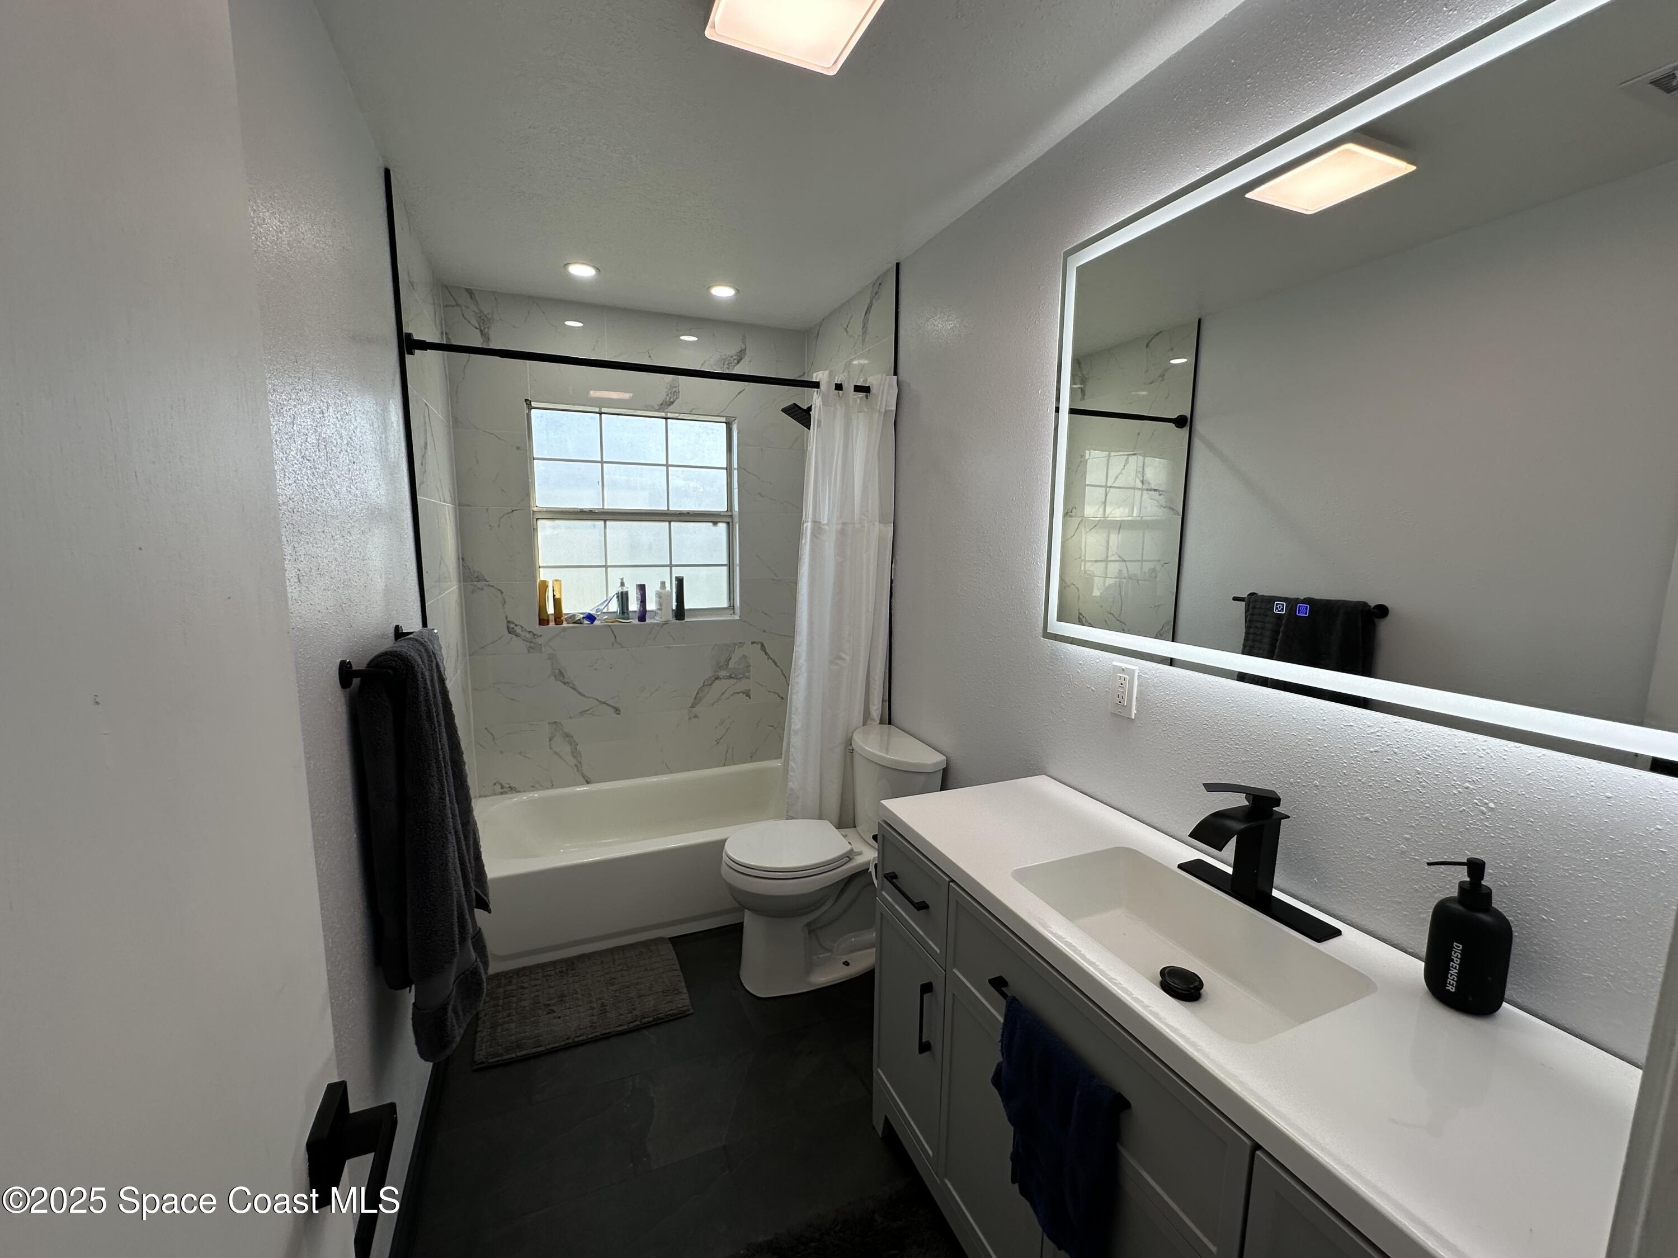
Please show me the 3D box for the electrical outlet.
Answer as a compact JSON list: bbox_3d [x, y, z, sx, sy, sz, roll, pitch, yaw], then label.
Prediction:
[{"bbox_3d":[0.634,0.140,1.515,0.008,0.117,0.070,-3,9,-23],"label":"electrical outlet"}]

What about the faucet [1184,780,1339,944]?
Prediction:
[{"bbox_3d":[0.685,0.364,1.159,0.184,0.221,0.260,-3,9,-23],"label":"faucet"}]

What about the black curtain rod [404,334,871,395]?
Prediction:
[{"bbox_3d":[-0.485,-0.801,2.119,1.481,0.060,0.060,-3,9,-23],"label":"black curtain rod"}]

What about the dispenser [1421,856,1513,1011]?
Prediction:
[{"bbox_3d":[0.839,0.408,0.913,0.112,0.204,0.087,-1,8,-10],"label":"dispenser"}]

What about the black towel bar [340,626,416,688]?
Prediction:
[{"bbox_3d":[-0.878,0.046,1.351,0.080,0.050,0.507,-3,9,-23],"label":"black towel bar"}]

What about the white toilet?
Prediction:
[{"bbox_3d":[-0.061,0.793,2.347,0.686,0.785,0.417,-3,9,-23],"label":"white toilet"}]

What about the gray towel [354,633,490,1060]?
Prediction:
[{"bbox_3d":[-0.838,0.410,1.416,0.149,0.785,0.457,-3,9,-23],"label":"gray towel"}]

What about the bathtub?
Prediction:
[{"bbox_3d":[-0.730,0.927,2.898,1.501,0.358,0.770,-3,9,-23],"label":"bathtub"}]

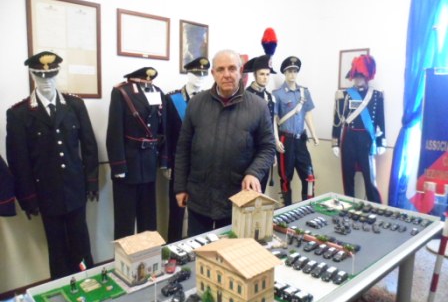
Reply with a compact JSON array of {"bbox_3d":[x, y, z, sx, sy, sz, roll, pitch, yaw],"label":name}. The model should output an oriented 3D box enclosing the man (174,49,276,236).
[{"bbox_3d":[0.006,0.251,2.156,0.620,1.741,0.440,1,9,4],"label":"man"}]

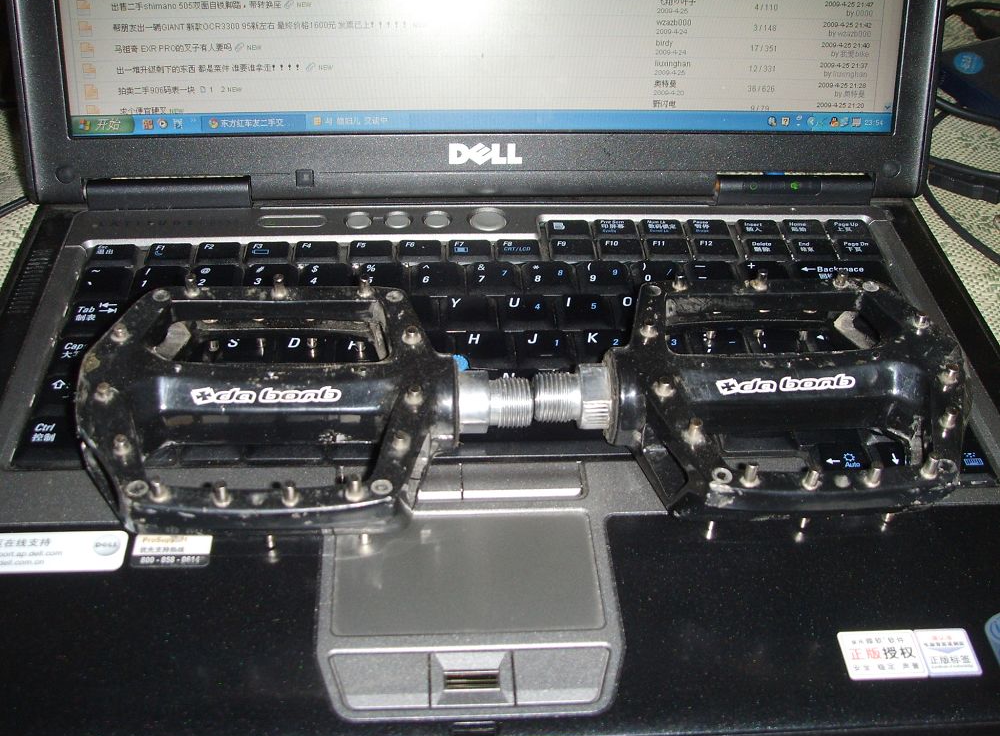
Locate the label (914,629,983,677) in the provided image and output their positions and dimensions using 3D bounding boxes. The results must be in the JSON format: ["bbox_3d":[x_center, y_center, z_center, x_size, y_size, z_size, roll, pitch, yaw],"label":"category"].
[{"bbox_3d":[0.109,0.069,0.275,0.013,0.001,0.013,-1,42,-2],"label":"label"}]

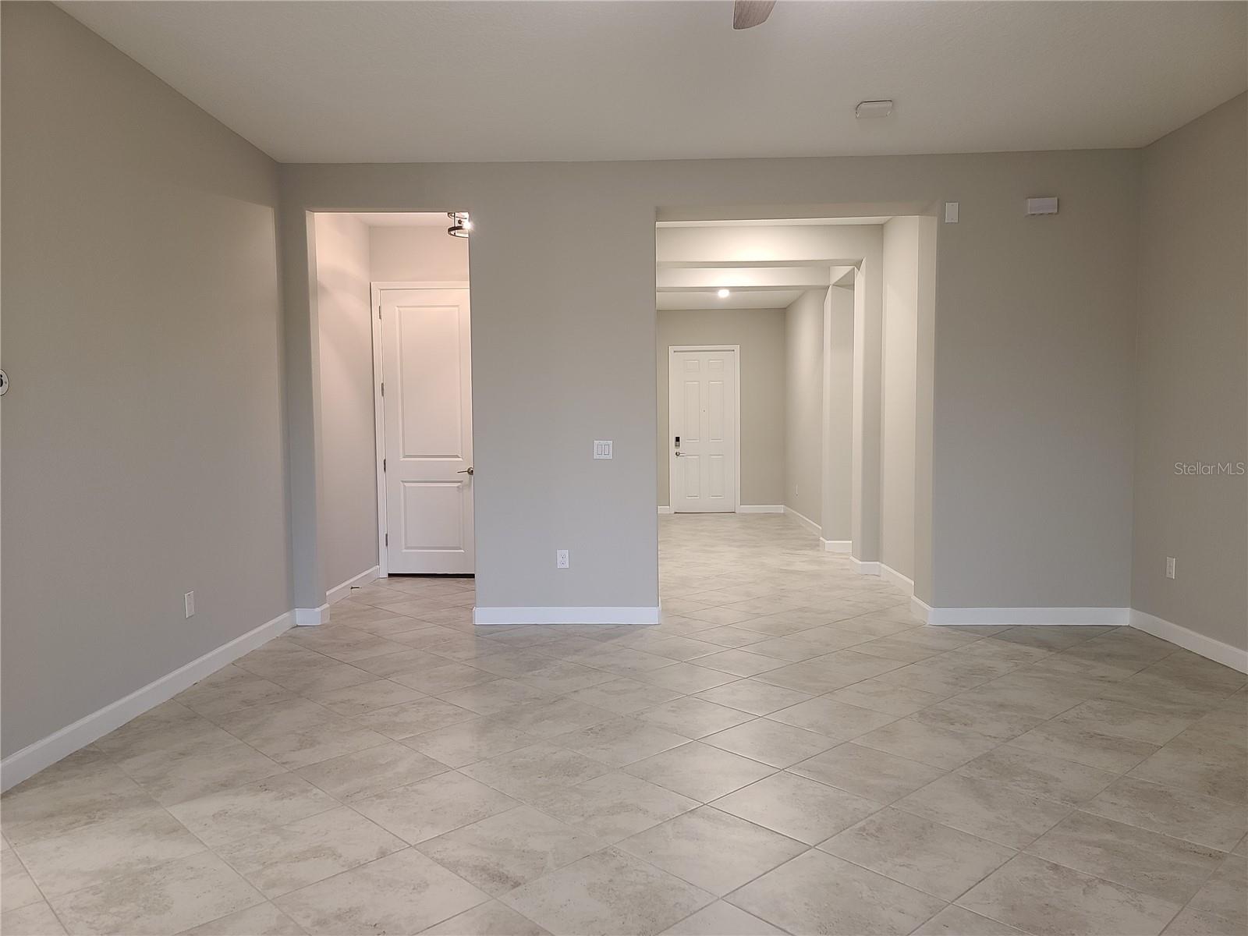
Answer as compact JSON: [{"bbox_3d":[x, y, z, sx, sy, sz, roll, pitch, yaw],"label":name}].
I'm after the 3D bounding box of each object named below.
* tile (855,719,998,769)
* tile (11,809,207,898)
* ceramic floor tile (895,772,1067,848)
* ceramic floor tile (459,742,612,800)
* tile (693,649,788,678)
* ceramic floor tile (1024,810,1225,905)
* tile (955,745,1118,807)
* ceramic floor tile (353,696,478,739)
[{"bbox_3d":[1.232,1.125,3.670,0.438,0.010,0.438,-3,4,-43],"label":"tile"},{"bbox_3d":[-1.621,1.208,2.863,0.445,0.010,0.445,-3,4,-44],"label":"tile"},{"bbox_3d":[1.226,1.168,3.090,0.441,0.010,0.441,-3,4,-44],"label":"ceramic floor tile"},{"bbox_3d":[-0.332,1.146,3.409,0.438,0.010,0.438,-3,4,-43],"label":"ceramic floor tile"},{"bbox_3d":[0.646,1.088,5.027,0.445,0.010,0.445,-3,4,-44],"label":"tile"},{"bbox_3d":[1.514,1.167,2.729,0.438,0.010,0.438,-3,4,-43],"label":"ceramic floor tile"},{"bbox_3d":[1.534,1.138,3.350,0.438,0.010,0.438,-3,4,-43],"label":"tile"},{"bbox_3d":[-0.934,1.120,4.050,0.438,0.010,0.438,-3,4,-43],"label":"ceramic floor tile"}]

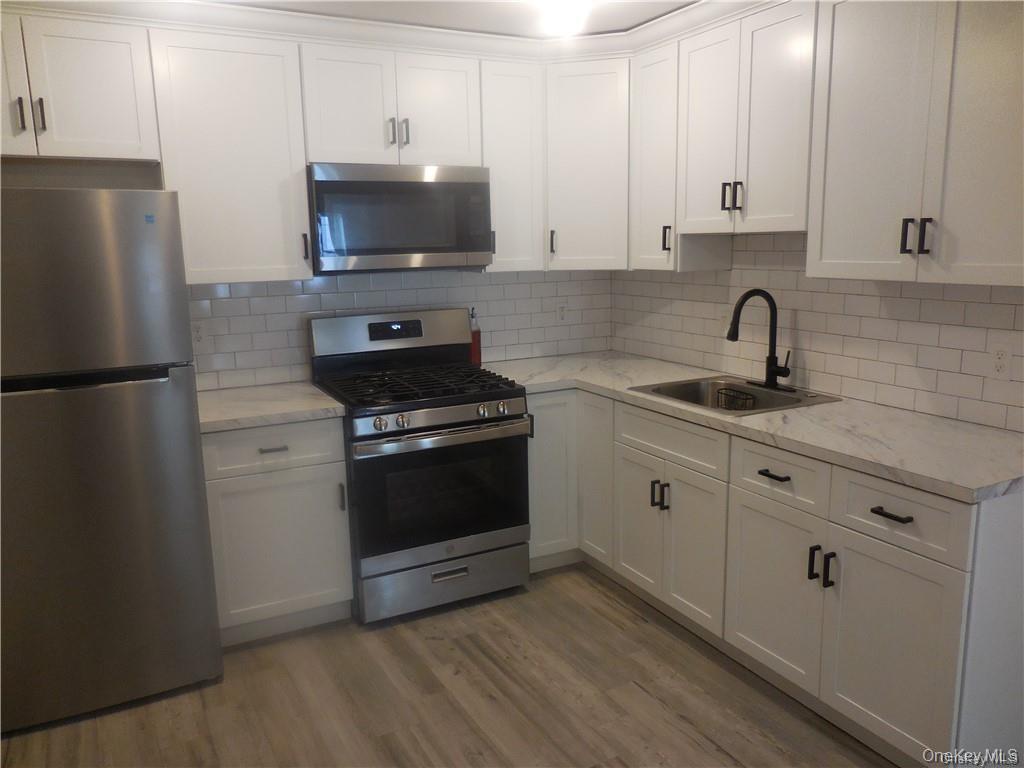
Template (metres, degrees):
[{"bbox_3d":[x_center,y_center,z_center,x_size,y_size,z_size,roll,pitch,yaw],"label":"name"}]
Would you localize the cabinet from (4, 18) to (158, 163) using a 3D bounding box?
[{"bbox_3d":[-1.692,-1.026,2.623,0.760,0.451,0.336,-7,12,-27],"label":"cabinet"}]

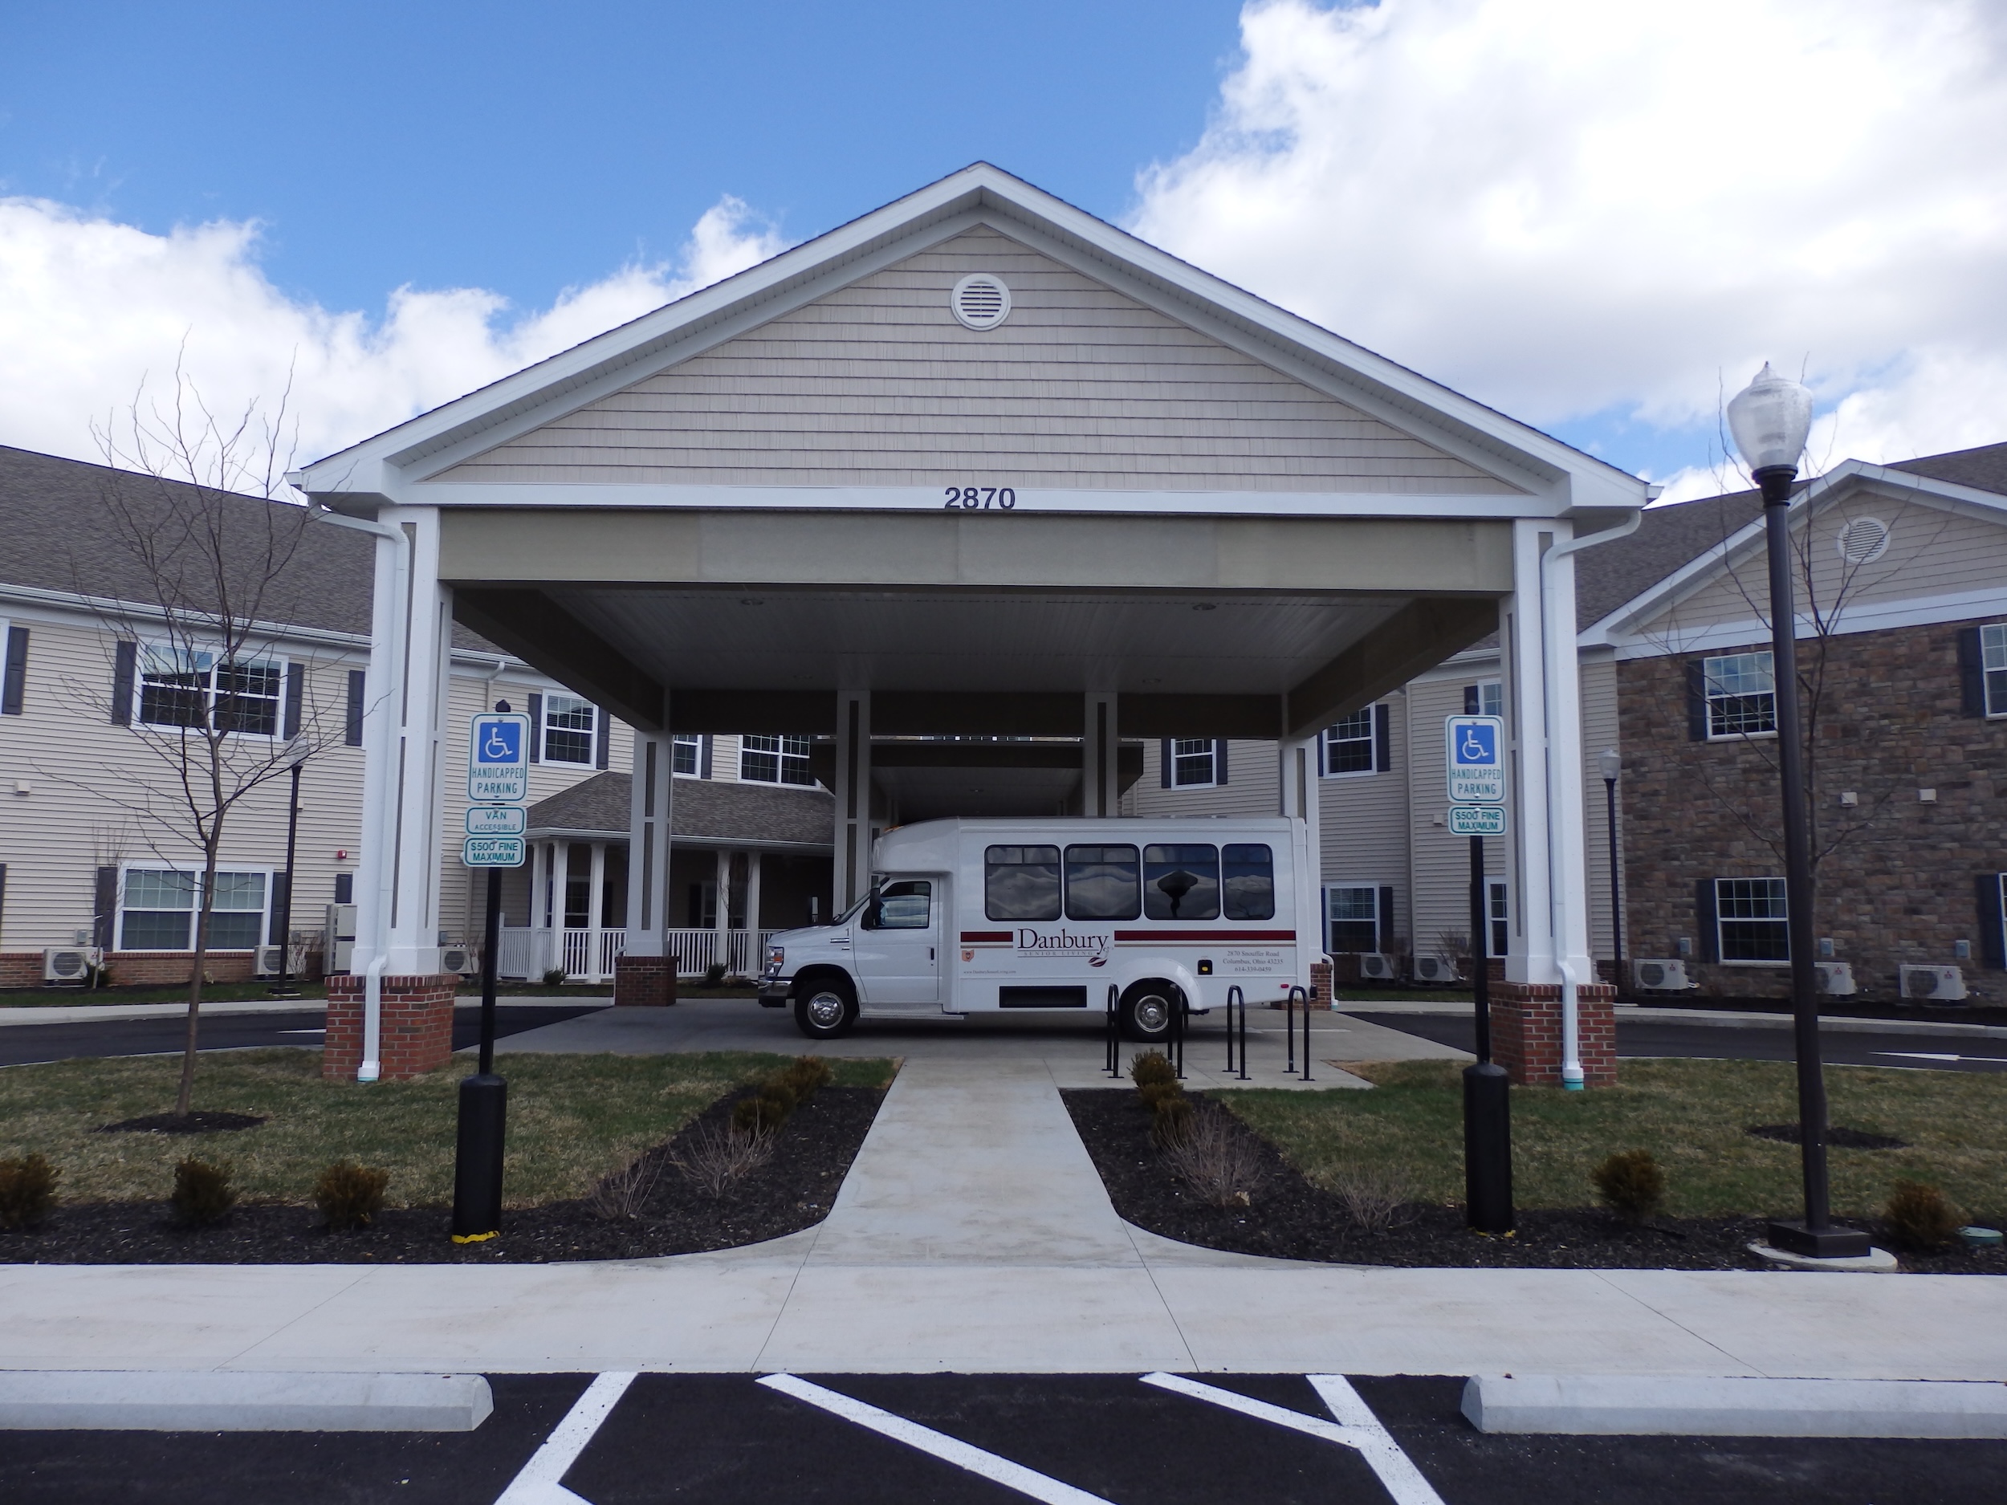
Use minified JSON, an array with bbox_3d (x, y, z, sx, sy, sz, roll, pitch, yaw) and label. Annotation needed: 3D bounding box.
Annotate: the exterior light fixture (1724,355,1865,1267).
[{"bbox_3d":[3.986,0.192,7.326,0.450,4.503,0.450,0,-7,-1],"label":"exterior light fixture"}]

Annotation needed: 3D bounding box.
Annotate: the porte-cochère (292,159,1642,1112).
[{"bbox_3d":[-0.343,-0.608,18.234,12.000,8.270,11.250,0,-7,-1],"label":"porte-cochère"}]

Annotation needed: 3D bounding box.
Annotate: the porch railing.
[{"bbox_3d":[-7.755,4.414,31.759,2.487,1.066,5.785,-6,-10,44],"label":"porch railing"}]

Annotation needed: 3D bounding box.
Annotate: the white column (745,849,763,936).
[{"bbox_3d":[-5.551,3.608,32.394,0.210,2.900,0.210,-6,-10,44],"label":"white column"}]

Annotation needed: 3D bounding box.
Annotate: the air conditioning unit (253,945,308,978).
[{"bbox_3d":[-13.583,3.906,27.194,0.330,0.559,0.877,-6,-10,44],"label":"air conditioning unit"}]

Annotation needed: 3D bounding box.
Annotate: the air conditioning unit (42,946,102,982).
[{"bbox_3d":[-15.934,3.625,24.820,0.330,0.573,0.846,-6,-10,44],"label":"air conditioning unit"}]

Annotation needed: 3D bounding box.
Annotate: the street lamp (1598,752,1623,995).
[{"bbox_3d":[10.946,2.175,25.974,0.440,4.525,0.440,0,-7,-1],"label":"street lamp"}]

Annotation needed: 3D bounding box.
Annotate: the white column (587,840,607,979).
[{"bbox_3d":[-8.303,3.256,29.619,0.210,2.887,0.210,-6,-10,44],"label":"white column"}]

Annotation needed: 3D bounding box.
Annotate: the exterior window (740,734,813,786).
[{"bbox_3d":[-5.543,0.040,36.312,0.140,1.665,2.588,-6,-10,44],"label":"exterior window"}]

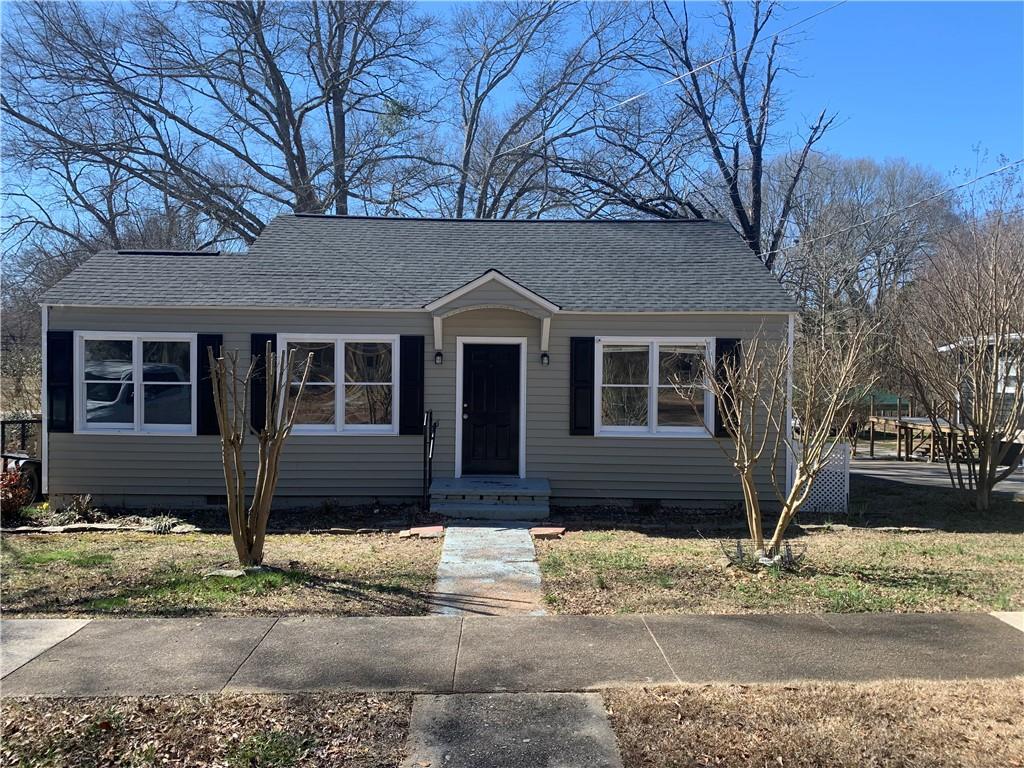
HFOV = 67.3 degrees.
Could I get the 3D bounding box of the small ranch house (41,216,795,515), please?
[{"bbox_3d":[-1.415,-0.719,14.993,11.340,5.140,7.700,1,1,-1],"label":"small ranch house"}]

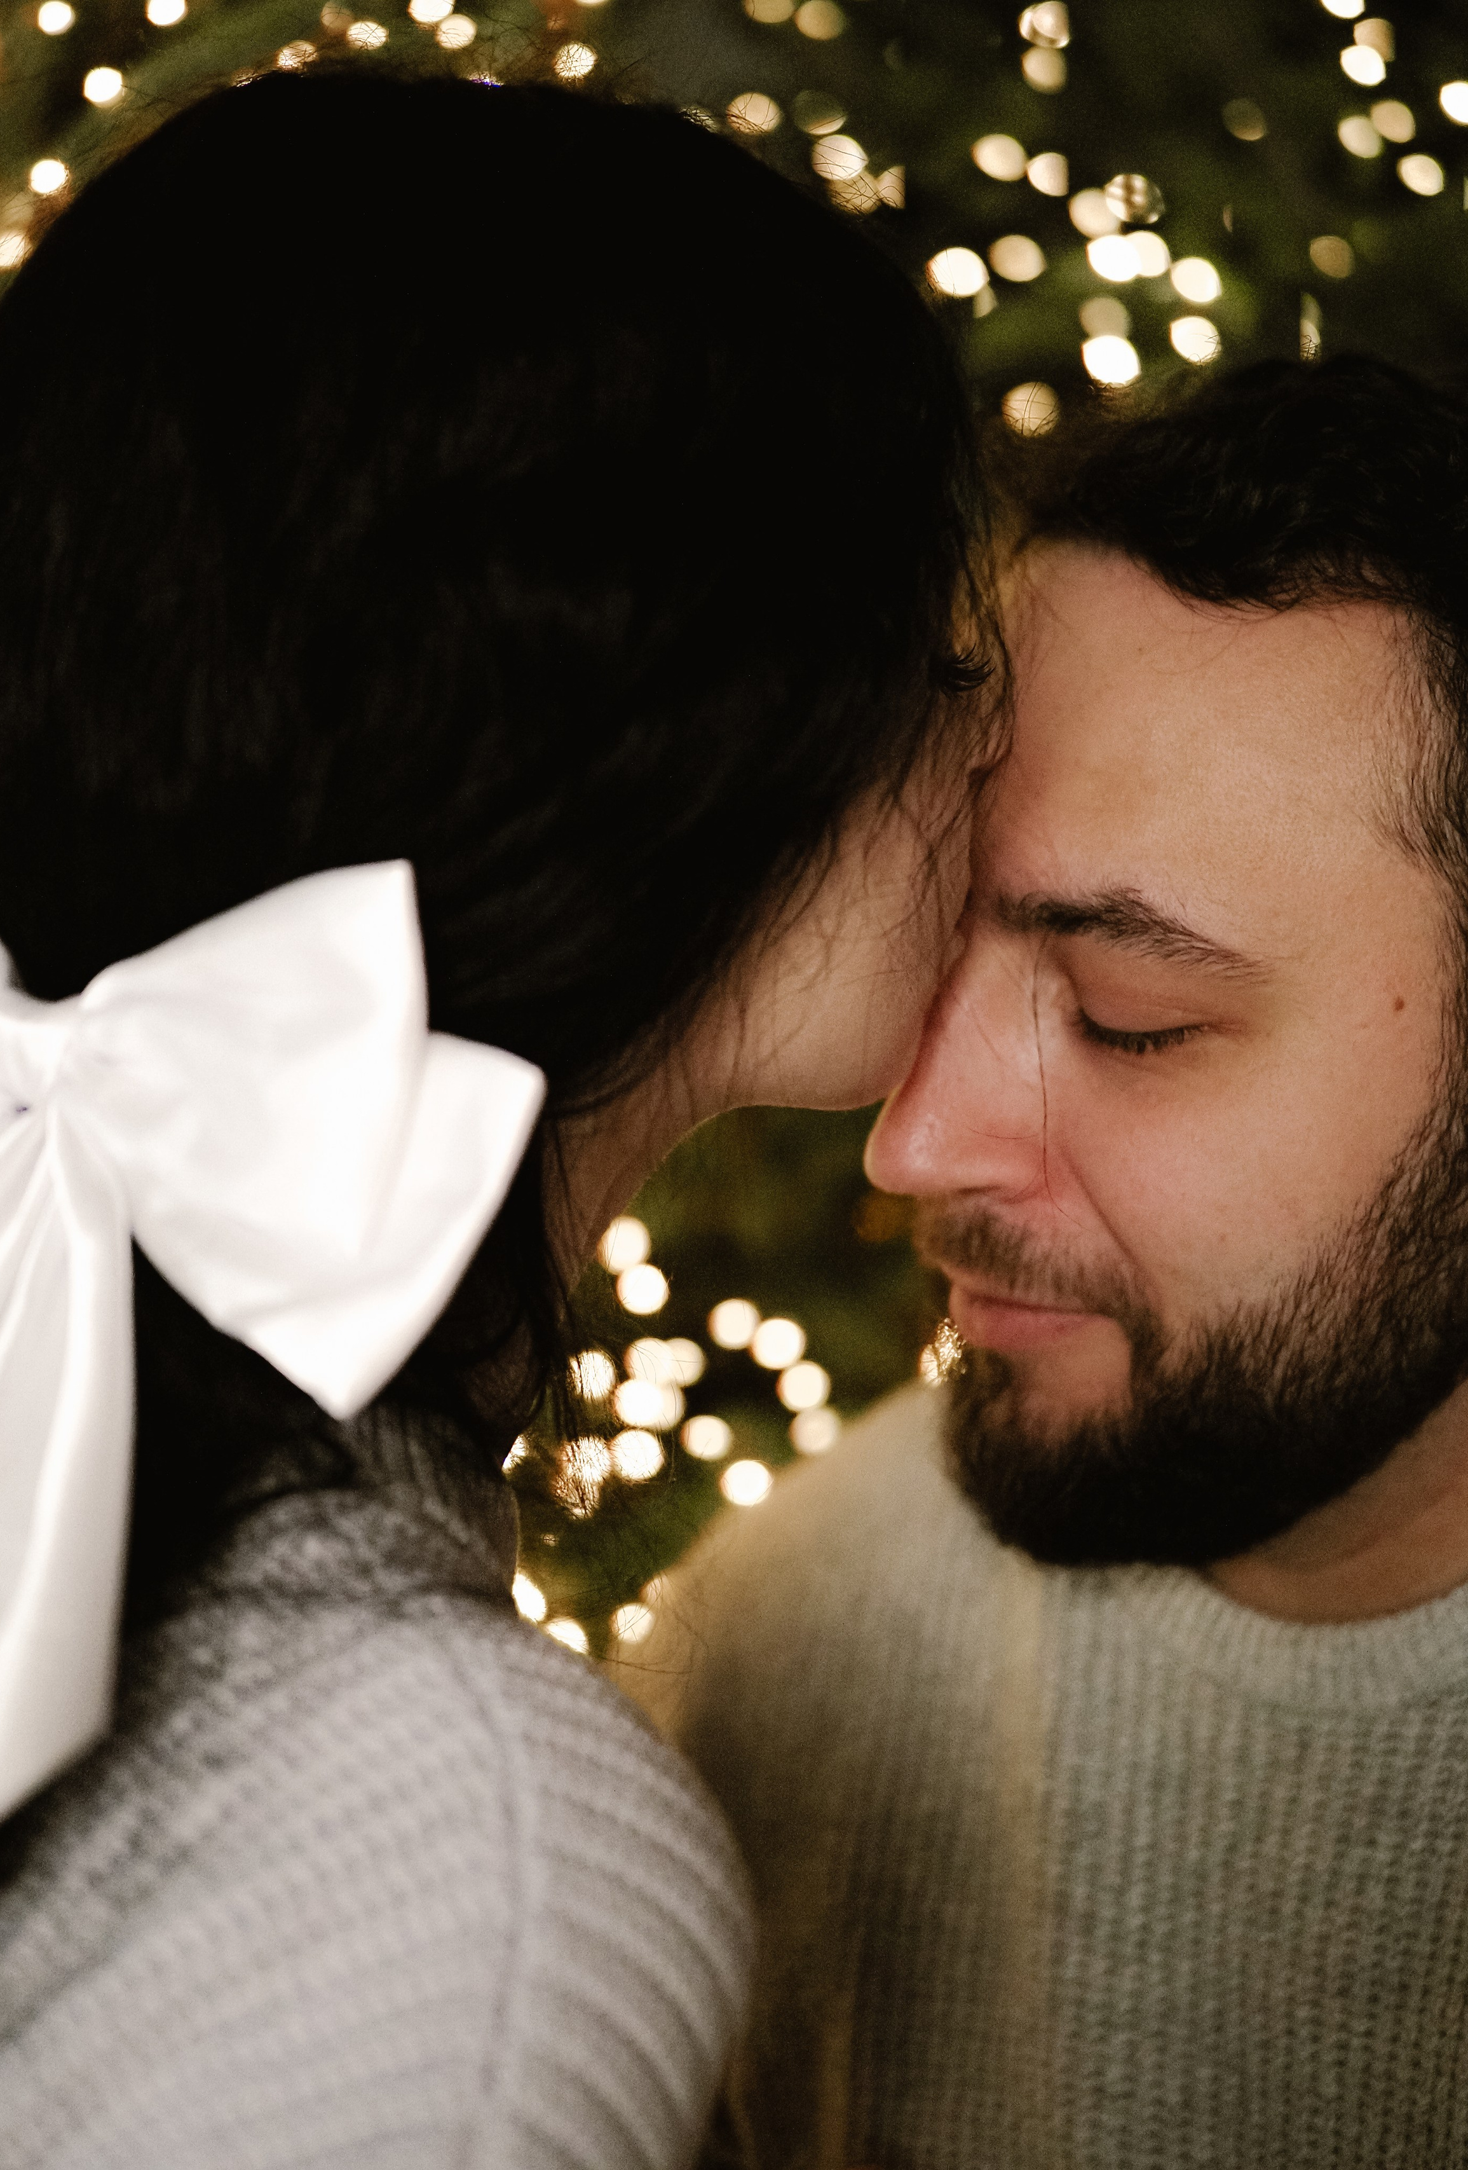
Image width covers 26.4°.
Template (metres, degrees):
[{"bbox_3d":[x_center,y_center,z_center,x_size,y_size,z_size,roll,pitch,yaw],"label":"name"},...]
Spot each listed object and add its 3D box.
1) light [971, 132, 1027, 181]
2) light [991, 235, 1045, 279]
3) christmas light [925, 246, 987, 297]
[{"bbox_3d":[0.113,-0.394,1.330,0.022,0.020,0.020,0,5,0],"label":"light"},{"bbox_3d":[0.120,-0.351,1.330,0.022,0.019,0.019,0,5,0],"label":"light"},{"bbox_3d":[0.094,-0.342,1.320,0.025,0.021,0.022,0,5,0],"label":"christmas light"}]

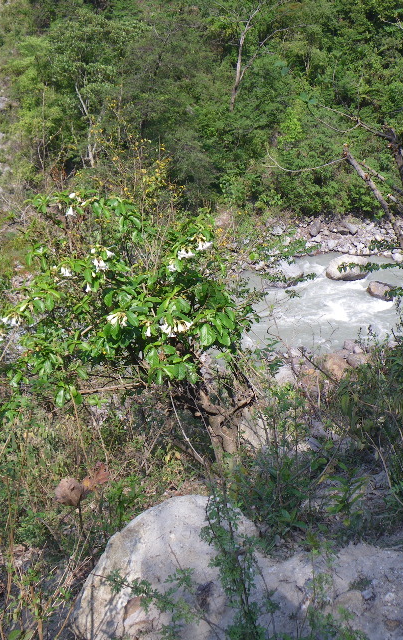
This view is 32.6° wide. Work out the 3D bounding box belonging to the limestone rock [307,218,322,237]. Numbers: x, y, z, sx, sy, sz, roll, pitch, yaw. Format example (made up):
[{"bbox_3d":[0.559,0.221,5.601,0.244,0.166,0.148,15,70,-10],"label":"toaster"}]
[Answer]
[{"bbox_3d":[6.877,-5.630,42.000,0.850,1.000,0.850,0,16,0],"label":"limestone rock"}]

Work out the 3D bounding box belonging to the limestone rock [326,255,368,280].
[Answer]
[{"bbox_3d":[6.934,-2.510,33.000,2.000,1.100,1.500,0,16,0],"label":"limestone rock"}]

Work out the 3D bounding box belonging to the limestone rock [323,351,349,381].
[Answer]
[{"bbox_3d":[3.786,1.286,19.500,0.800,0.720,0.750,0,16,0],"label":"limestone rock"}]

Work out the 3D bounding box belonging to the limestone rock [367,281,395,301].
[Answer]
[{"bbox_3d":[7.652,-1.261,29.500,1.300,0.750,1.000,0,16,0],"label":"limestone rock"}]

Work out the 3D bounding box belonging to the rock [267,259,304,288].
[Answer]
[{"bbox_3d":[3.895,-2.110,32.000,1.650,1.050,1.500,0,16,0],"label":"rock"}]

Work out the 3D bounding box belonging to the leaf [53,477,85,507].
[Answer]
[{"bbox_3d":[-0.612,0.795,3.200,0.140,0.125,0.090,0,16,0],"label":"leaf"}]

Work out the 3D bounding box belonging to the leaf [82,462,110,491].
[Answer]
[{"bbox_3d":[-0.499,0.742,3.250,0.130,0.130,0.070,0,16,0],"label":"leaf"}]

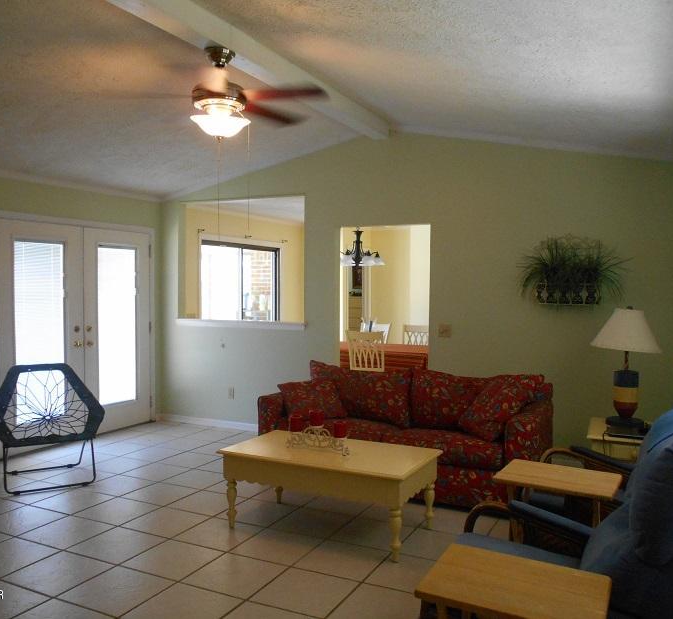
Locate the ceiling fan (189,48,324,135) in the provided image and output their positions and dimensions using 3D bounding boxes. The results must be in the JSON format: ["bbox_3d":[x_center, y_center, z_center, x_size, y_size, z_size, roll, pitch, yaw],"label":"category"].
[{"bbox_3d":[-0.650,-1.198,3.454,1.270,0.490,1.270,1,3,26],"label":"ceiling fan"}]

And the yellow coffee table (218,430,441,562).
[{"bbox_3d":[-0.039,1.112,3.822,1.210,0.480,0.620,1,3,26],"label":"yellow coffee table"}]

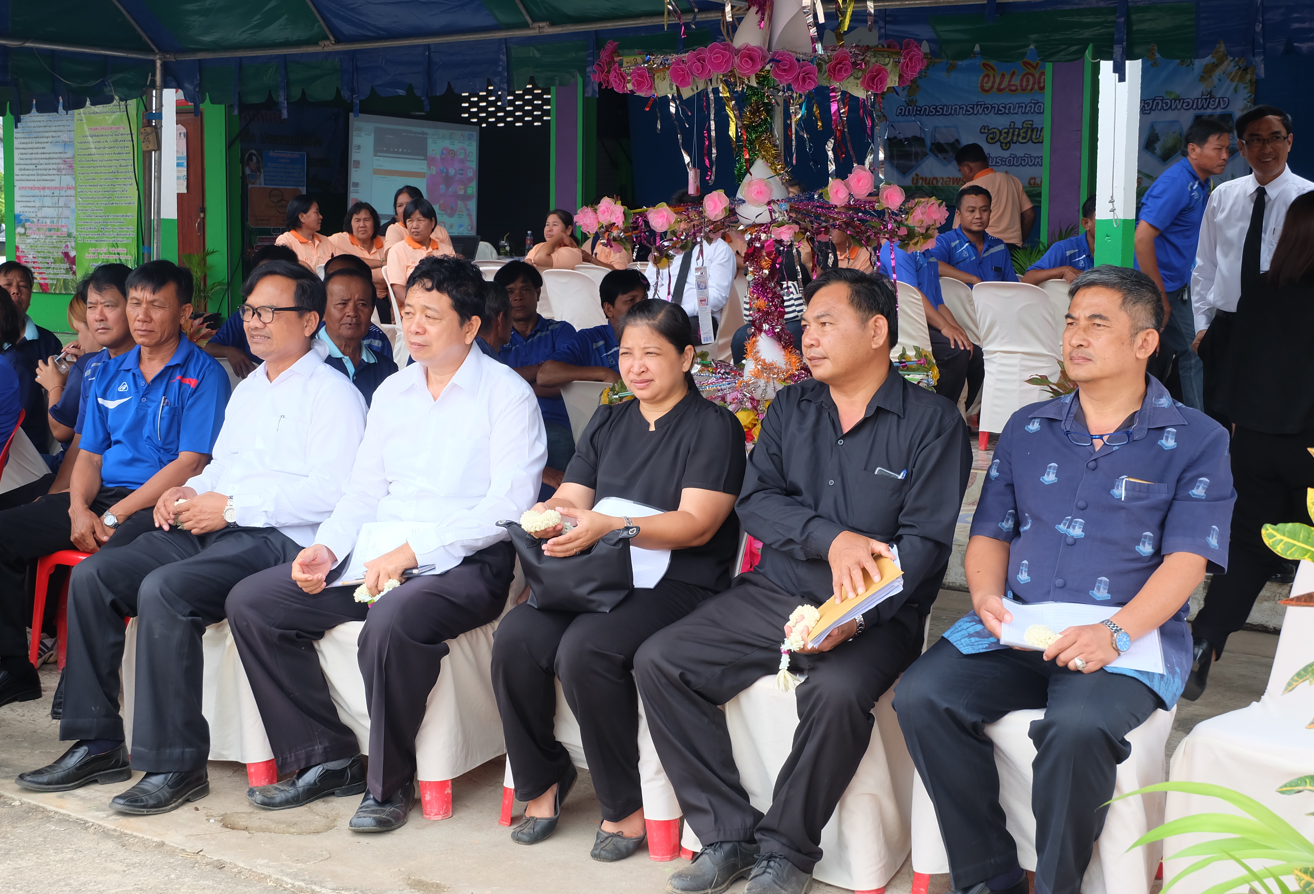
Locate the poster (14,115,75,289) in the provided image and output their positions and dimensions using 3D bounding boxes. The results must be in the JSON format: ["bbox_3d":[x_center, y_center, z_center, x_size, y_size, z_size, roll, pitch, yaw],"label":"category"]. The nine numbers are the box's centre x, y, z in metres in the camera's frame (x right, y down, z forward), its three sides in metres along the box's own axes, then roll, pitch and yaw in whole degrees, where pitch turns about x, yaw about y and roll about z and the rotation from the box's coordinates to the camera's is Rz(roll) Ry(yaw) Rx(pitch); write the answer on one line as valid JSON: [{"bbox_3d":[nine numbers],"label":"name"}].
[{"bbox_3d":[-5.364,-2.233,16.000,0.760,1.780,0.020,4,7,28],"label":"poster"}]

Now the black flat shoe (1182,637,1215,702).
[{"bbox_3d":[1.568,0.646,5.330,0.085,0.240,0.090,1,48,6],"label":"black flat shoe"}]

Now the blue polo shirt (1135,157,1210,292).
[{"bbox_3d":[2.342,-1.006,8.300,0.300,0.610,0.460,13,10,27],"label":"blue polo shirt"}]

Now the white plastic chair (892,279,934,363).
[{"bbox_3d":[1.286,-0.436,9.435,0.440,0.850,0.500,4,6,28],"label":"white plastic chair"}]

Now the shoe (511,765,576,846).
[{"bbox_3d":[-0.245,0.784,4.040,0.083,0.075,0.225,3,28,25],"label":"shoe"}]

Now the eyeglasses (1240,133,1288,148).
[{"bbox_3d":[2.086,-1.050,6.250,0.145,0.040,0.135,-6,5,11],"label":"eyeglasses"}]

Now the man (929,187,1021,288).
[{"bbox_3d":[1.618,-0.687,9.336,0.550,1.290,0.750,1,6,3],"label":"man"}]

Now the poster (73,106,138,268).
[{"bbox_3d":[-4.223,-1.997,14.000,0.770,1.750,0.015,5,7,36],"label":"poster"}]

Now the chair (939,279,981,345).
[{"bbox_3d":[1.643,-0.517,10.135,0.440,0.850,0.500,4,6,28],"label":"chair"}]

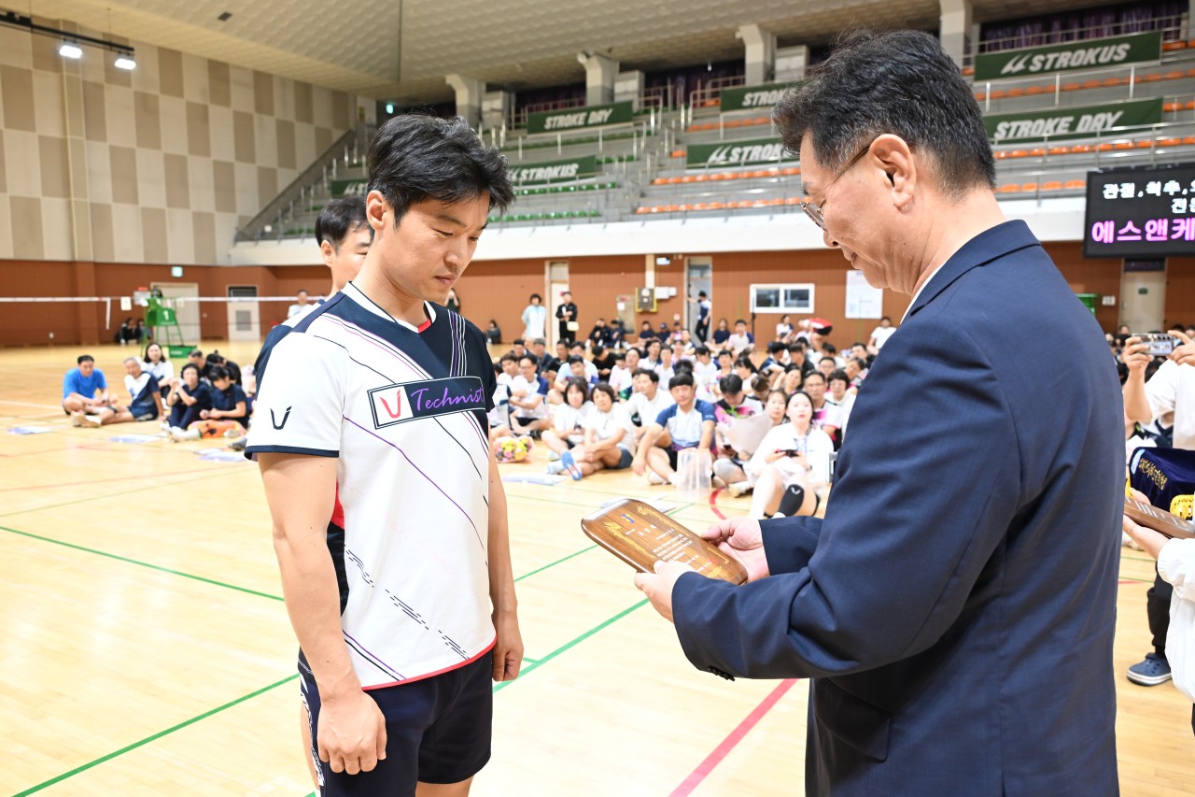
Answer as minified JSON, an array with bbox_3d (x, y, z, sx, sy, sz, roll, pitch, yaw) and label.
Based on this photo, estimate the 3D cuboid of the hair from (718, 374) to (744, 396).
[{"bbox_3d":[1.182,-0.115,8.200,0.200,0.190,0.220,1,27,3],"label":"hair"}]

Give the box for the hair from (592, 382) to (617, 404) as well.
[{"bbox_3d":[0.054,-0.054,8.250,0.205,0.200,0.210,2,7,17],"label":"hair"}]

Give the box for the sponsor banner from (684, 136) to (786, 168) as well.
[{"bbox_3d":[4.513,-7.007,26.410,4.378,0.700,0.050,4,7,32],"label":"sponsor banner"}]

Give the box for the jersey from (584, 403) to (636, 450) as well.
[{"bbox_3d":[0.113,0.259,8.300,0.440,0.460,0.320,2,7,18],"label":"jersey"}]

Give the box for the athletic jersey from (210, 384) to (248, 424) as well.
[{"bbox_3d":[-4.320,0.066,10.900,0.420,0.450,0.320,1,6,9],"label":"athletic jersey"}]

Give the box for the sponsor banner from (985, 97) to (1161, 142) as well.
[{"bbox_3d":[11.025,-6.598,22.348,4.378,0.700,0.050,4,7,32],"label":"sponsor banner"}]

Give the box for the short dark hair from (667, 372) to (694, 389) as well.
[{"bbox_3d":[0.723,-0.141,8.000,0.225,0.170,0.230,1,6,9],"label":"short dark hair"}]

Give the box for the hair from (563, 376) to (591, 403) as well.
[{"bbox_3d":[-0.191,-0.070,8.650,0.220,0.250,0.220,1,6,11],"label":"hair"}]

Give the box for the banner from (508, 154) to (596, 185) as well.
[{"bbox_3d":[-1.885,-7.382,30.404,4.378,0.700,0.050,4,7,32],"label":"banner"}]

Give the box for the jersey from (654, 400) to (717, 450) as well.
[{"bbox_3d":[0.777,0.252,8.100,0.540,0.500,0.340,0,6,7],"label":"jersey"}]

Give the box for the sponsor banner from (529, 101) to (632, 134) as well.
[{"bbox_3d":[-0.648,-9.739,32.336,4.378,0.700,0.050,4,7,32],"label":"sponsor banner"}]

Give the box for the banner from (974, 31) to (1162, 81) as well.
[{"bbox_3d":[12.203,-8.915,24.322,4.378,0.700,0.050,4,7,32],"label":"banner"}]

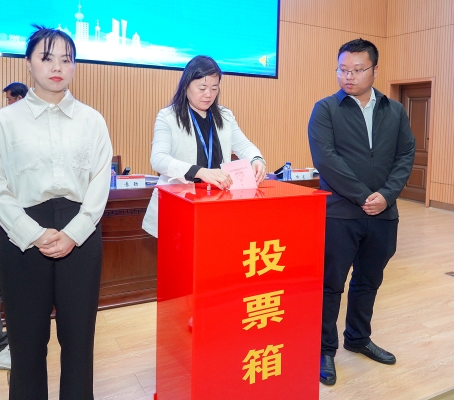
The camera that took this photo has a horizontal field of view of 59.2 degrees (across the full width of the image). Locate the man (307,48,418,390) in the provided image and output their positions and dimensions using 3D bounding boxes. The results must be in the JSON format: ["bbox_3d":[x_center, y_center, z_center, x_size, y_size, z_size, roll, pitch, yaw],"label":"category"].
[{"bbox_3d":[0.685,0.055,2.070,0.540,1.720,0.370,1,6,0],"label":"man"}]

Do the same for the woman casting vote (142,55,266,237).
[{"bbox_3d":[-0.135,0.080,2.080,0.560,1.600,0.460,-1,7,-22],"label":"woman casting vote"}]

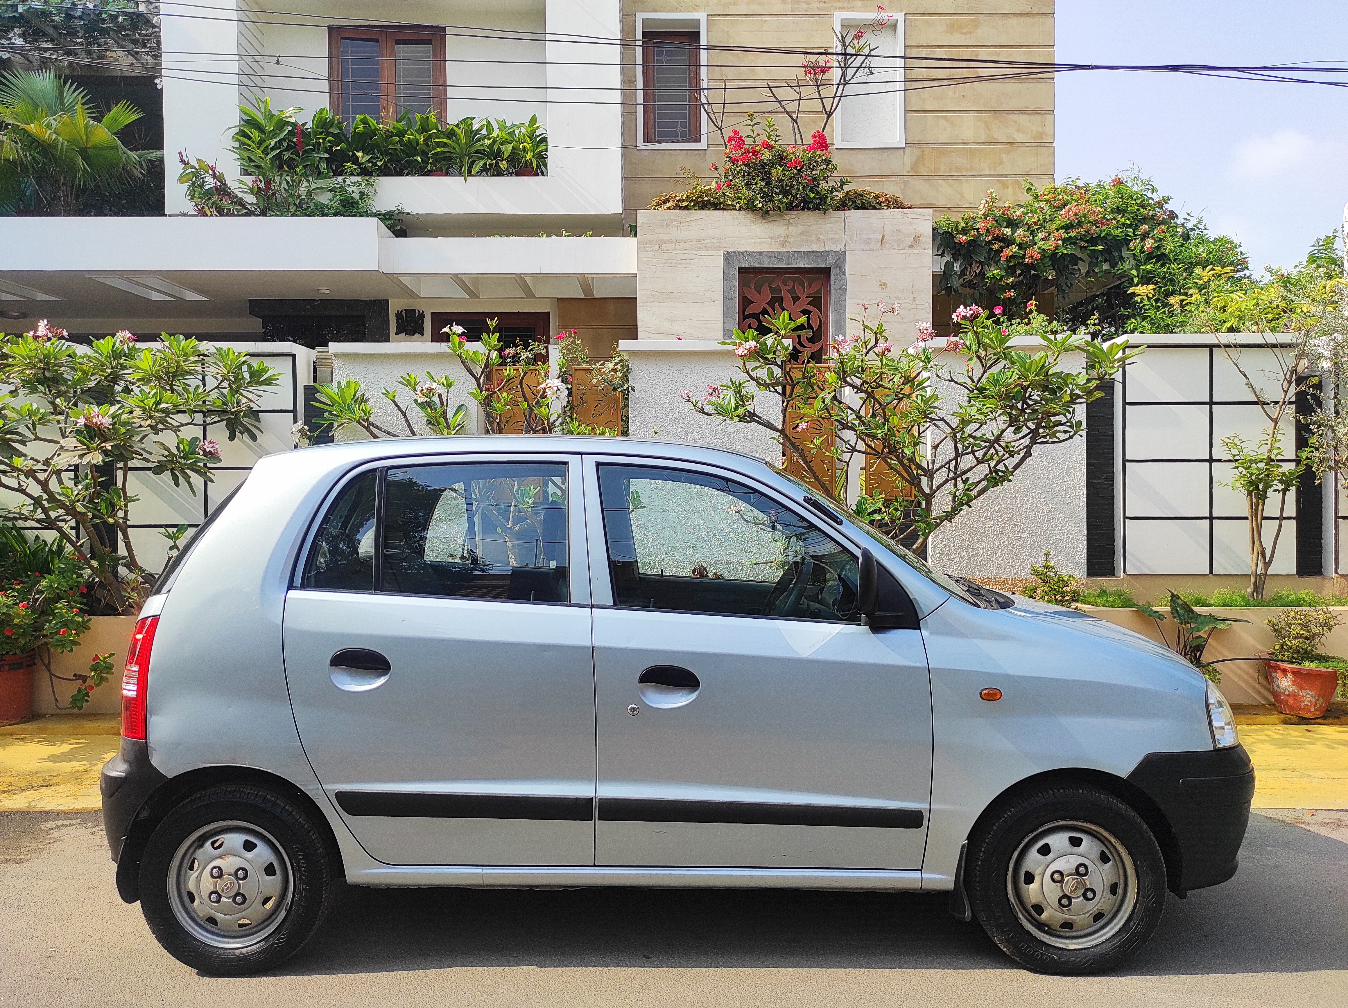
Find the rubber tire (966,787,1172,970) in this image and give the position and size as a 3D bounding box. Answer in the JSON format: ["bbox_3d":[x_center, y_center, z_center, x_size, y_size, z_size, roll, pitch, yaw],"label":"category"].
[{"bbox_3d":[1.118,1.067,2.790,0.535,0.530,0.165,0,1,1],"label":"rubber tire"}]

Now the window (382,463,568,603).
[{"bbox_3d":[-0.574,0.078,2.810,0.530,0.410,0.040,0,-15,1],"label":"window"}]

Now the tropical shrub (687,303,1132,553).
[{"bbox_3d":[1.390,-0.280,5.850,2.500,1.750,1.700,0,1,-1],"label":"tropical shrub"}]

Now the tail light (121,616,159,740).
[{"bbox_3d":[-1.555,0.495,2.840,0.180,0.360,0.180,0,1,1],"label":"tail light"}]

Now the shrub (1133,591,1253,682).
[{"bbox_3d":[2.740,0.800,5.150,0.600,0.660,0.500,0,1,0],"label":"shrub"}]

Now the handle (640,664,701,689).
[{"bbox_3d":[-0.013,0.480,2.705,0.167,0.070,0.040,0,1,1],"label":"handle"}]

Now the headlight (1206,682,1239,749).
[{"bbox_3d":[1.620,0.615,2.910,0.240,0.210,0.340,0,1,1],"label":"headlight"}]

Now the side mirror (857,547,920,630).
[{"bbox_3d":[0.592,0.238,2.665,0.180,0.235,0.200,0,1,1],"label":"side mirror"}]

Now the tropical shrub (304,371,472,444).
[{"bbox_3d":[-1.745,-0.190,5.900,1.000,1.200,0.850,0,1,-1],"label":"tropical shrub"}]

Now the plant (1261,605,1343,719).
[{"bbox_3d":[3.370,0.850,5.200,0.440,0.590,0.410,0,1,0],"label":"plant"}]

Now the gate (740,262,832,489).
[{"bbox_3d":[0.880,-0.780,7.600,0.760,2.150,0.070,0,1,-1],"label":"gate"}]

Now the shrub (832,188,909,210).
[{"bbox_3d":[1.656,-2.560,8.200,0.640,0.200,0.400,0,1,0],"label":"shrub"}]

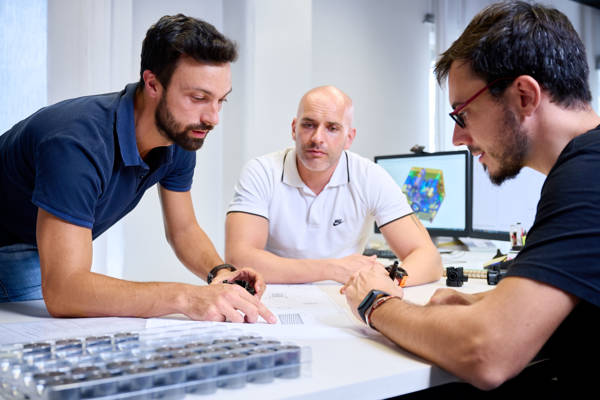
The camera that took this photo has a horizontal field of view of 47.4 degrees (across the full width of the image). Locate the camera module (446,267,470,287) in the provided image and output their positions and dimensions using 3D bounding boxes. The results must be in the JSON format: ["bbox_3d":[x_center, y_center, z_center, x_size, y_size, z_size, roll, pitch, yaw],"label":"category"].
[{"bbox_3d":[0.387,0.190,1.680,0.042,0.048,0.037,0,0,37],"label":"camera module"}]

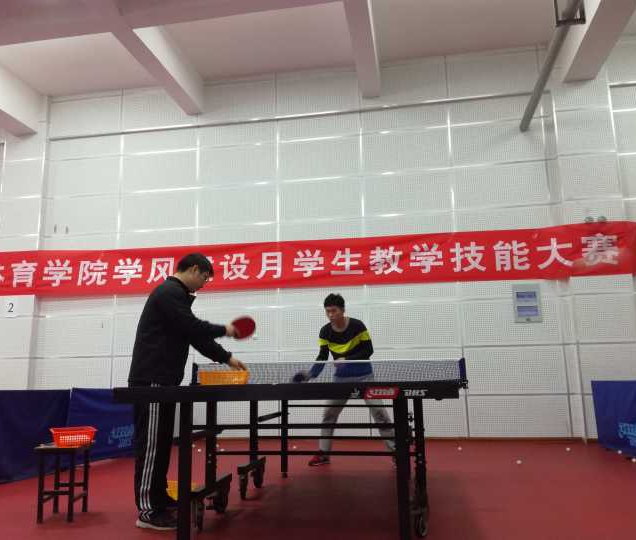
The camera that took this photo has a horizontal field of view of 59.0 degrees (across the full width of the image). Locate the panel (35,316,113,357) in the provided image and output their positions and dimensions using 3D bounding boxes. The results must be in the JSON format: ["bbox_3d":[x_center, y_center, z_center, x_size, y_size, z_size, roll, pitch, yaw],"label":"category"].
[{"bbox_3d":[-3.457,0.942,8.000,1.192,0.592,0.030,-3,-10,9],"label":"panel"}]

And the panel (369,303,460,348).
[{"bbox_3d":[1.255,0.723,7.342,1.208,0.600,0.050,-3,-10,10],"label":"panel"}]

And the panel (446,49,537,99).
[{"bbox_3d":[2.369,-2.666,7.675,1.200,0.645,0.050,-3,-10,10],"label":"panel"}]

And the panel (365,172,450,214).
[{"bbox_3d":[1.217,-1.045,7.616,1.200,0.600,0.040,-3,-11,10],"label":"panel"}]

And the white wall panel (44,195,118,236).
[{"bbox_3d":[-3.511,-0.807,8.392,1.200,0.593,0.050,-3,-10,10],"label":"white wall panel"}]

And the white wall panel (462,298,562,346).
[{"bbox_3d":[2.445,0.663,7.141,1.208,0.600,0.050,-3,-10,10],"label":"white wall panel"}]

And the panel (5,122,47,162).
[{"bbox_3d":[-4.441,-1.948,8.544,0.663,0.592,0.030,-3,-10,9],"label":"panel"}]

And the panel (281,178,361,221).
[{"bbox_3d":[0.036,-0.985,7.819,1.200,0.600,0.040,-3,-11,10],"label":"panel"}]

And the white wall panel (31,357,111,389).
[{"bbox_3d":[-3.467,1.529,7.975,1.200,0.593,0.050,-3,-10,10],"label":"white wall panel"}]

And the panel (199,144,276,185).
[{"bbox_3d":[-1.153,-1.503,8.036,1.192,0.592,0.030,-3,-10,9],"label":"panel"}]

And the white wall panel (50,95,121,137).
[{"bbox_3d":[-3.570,-2.363,8.743,1.208,0.644,0.050,-3,-10,10],"label":"white wall panel"}]

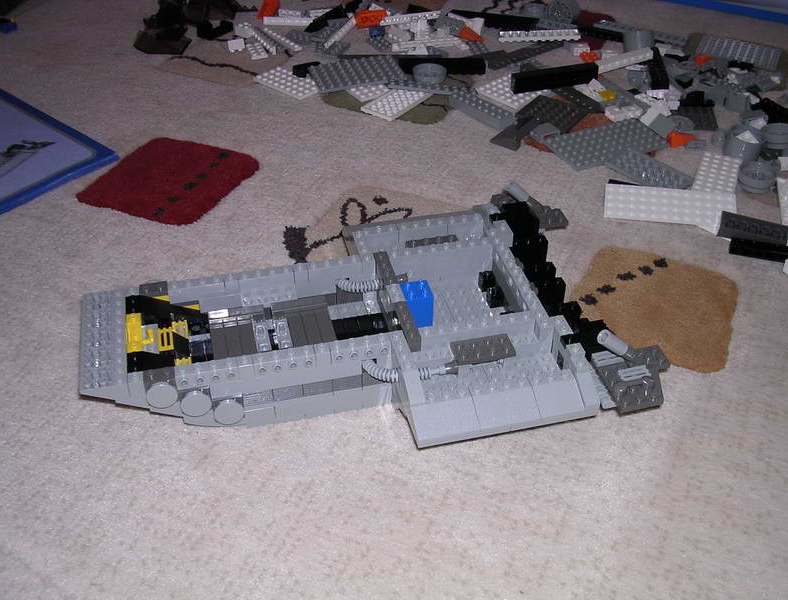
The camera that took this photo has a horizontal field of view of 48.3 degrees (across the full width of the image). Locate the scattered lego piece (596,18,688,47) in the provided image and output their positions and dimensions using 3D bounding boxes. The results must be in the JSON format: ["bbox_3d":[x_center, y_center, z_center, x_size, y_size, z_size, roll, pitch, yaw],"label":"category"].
[{"bbox_3d":[0.259,-0.281,0.921,0.096,0.005,0.016,16,41,17],"label":"scattered lego piece"}]

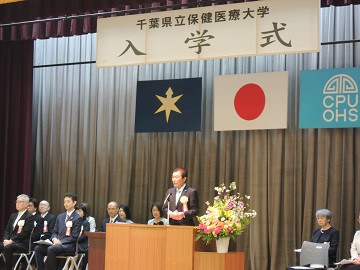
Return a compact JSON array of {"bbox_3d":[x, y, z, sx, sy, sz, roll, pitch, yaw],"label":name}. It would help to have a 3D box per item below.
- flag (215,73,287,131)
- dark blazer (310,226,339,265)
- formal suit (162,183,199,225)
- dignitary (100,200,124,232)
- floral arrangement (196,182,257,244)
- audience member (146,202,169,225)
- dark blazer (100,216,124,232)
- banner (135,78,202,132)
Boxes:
[{"bbox_3d":[1.117,-0.522,16.455,1.327,0.886,0.030,-1,-4,34],"label":"flag"},{"bbox_3d":[2.017,1.596,14.632,0.460,0.600,0.420,-2,-4,35],"label":"dark blazer"},{"bbox_3d":[-0.009,0.986,13.152,0.500,0.720,0.360,-1,-4,32],"label":"formal suit"},{"bbox_3d":[-1.117,1.642,15.783,0.500,1.260,0.780,-1,-4,27],"label":"dignitary"},{"bbox_3d":[0.554,0.936,12.400,0.720,0.740,0.580,-1,-4,30],"label":"floral arrangement"},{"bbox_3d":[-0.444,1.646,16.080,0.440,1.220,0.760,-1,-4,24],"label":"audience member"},{"bbox_3d":[-1.048,1.559,15.927,0.500,0.620,0.380,-1,-4,27],"label":"dark blazer"},{"bbox_3d":[-0.189,-0.482,17.328,1.327,0.886,0.030,-1,-4,34],"label":"banner"}]

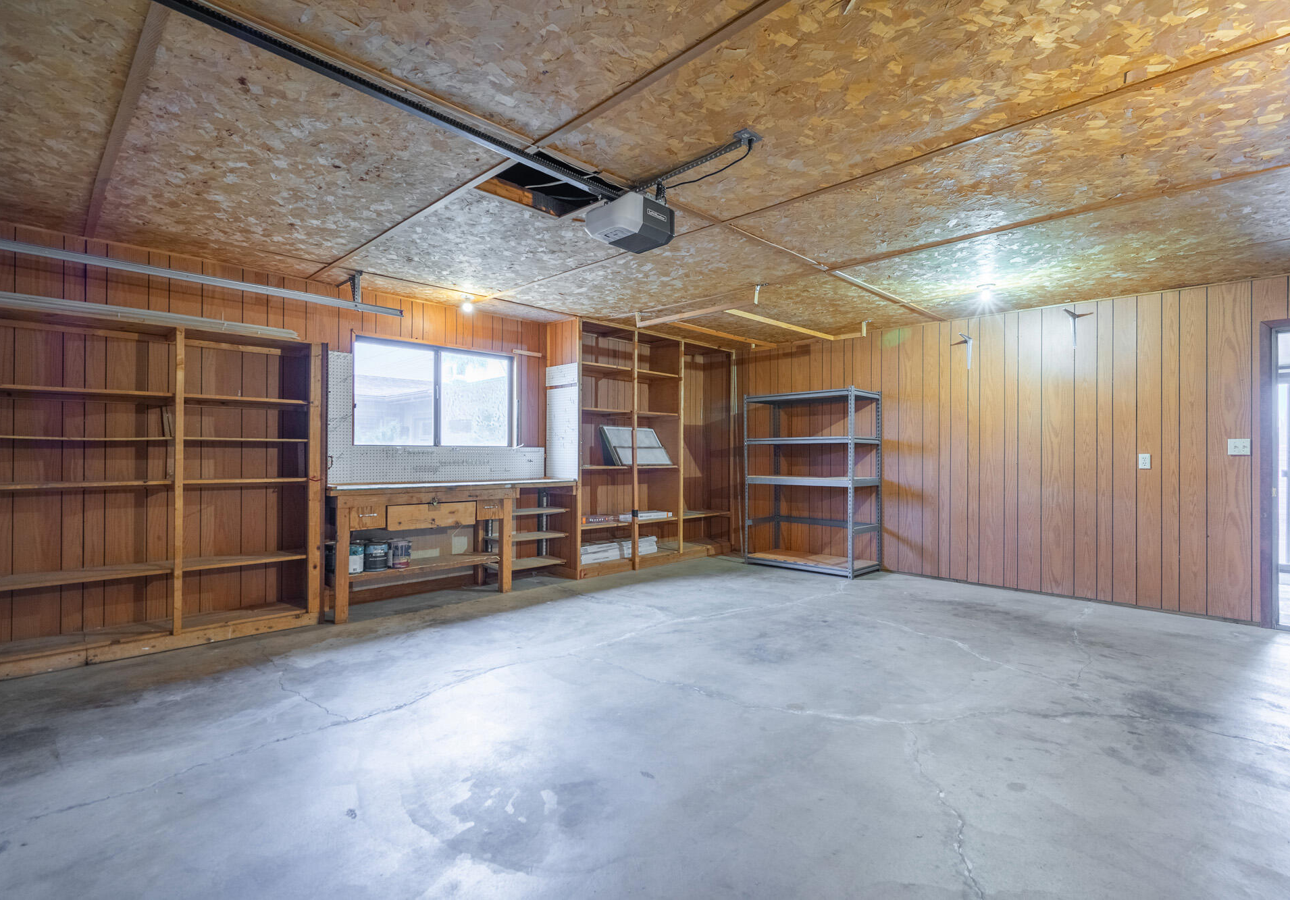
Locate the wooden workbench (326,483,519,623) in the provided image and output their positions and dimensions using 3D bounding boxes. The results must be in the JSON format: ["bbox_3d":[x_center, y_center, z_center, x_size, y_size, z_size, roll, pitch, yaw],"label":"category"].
[{"bbox_3d":[-1.782,0.739,4.793,0.479,0.934,1.508,0,0,45],"label":"wooden workbench"}]

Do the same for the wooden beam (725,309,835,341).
[{"bbox_3d":[1.233,-1.109,5.333,0.048,0.038,1.736,0,0,45],"label":"wooden beam"}]

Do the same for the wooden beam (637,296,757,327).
[{"bbox_3d":[0.401,-1.114,4.923,1.251,0.038,0.048,0,0,45],"label":"wooden beam"}]

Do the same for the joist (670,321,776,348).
[{"bbox_3d":[0.786,-1.109,5.801,0.048,0.038,1.748,0,0,45],"label":"joist"}]

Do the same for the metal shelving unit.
[{"bbox_3d":[1.738,0.314,6.305,1.218,1.823,0.634,0,0,45],"label":"metal shelving unit"}]

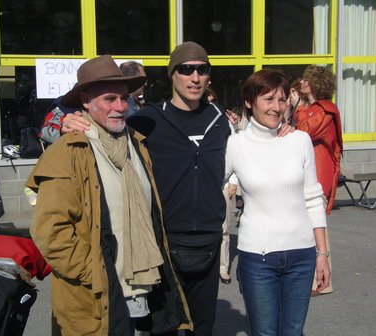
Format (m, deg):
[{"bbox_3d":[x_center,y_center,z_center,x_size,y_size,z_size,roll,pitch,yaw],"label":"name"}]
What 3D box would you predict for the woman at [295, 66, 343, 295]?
[{"bbox_3d":[0.919,0.107,5.933,0.420,1.680,0.480,-2,7,-15],"label":"woman"}]

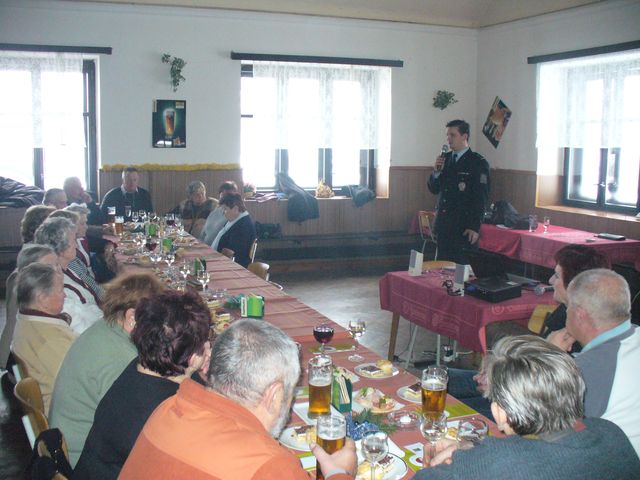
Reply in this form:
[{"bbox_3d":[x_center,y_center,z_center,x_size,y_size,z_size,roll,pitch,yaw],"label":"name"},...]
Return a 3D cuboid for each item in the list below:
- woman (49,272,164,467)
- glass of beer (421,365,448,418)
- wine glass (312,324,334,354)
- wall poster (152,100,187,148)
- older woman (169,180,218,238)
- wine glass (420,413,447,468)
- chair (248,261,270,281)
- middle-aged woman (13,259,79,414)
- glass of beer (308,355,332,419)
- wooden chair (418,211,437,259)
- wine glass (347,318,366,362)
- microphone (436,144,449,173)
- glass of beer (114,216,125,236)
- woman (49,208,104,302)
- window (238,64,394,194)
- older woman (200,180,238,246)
[{"bbox_3d":[-0.649,0.732,2.598,0.780,1.234,0.520,-4,9,-27],"label":"woman"},{"bbox_3d":[0.376,0.510,2.221,0.088,0.170,0.088,0,9,0],"label":"glass of beer"},{"bbox_3d":[0.011,0.422,2.749,0.082,0.150,0.082,1,9,0],"label":"wine glass"},{"bbox_3d":[-1.782,-1.379,8.098,0.395,0.560,0.020,-3,10,-21],"label":"wall poster"},{"bbox_3d":[-1.249,-0.023,7.113,0.520,1.180,0.720,-3,10,-21],"label":"older woman"},{"bbox_3d":[0.319,0.577,1.928,0.077,0.166,0.077,0,8,0],"label":"wine glass"},{"bbox_3d":[-0.612,0.564,4.843,0.500,0.810,0.430,-5,10,-34],"label":"chair"},{"bbox_3d":[-0.915,0.647,2.843,0.720,1.160,0.500,-5,10,-33],"label":"middle-aged woman"},{"bbox_3d":[0.001,0.483,2.221,0.080,0.185,0.080,1,9,0],"label":"glass of beer"},{"bbox_3d":[1.394,0.061,7.952,0.480,0.800,0.420,-3,10,-21],"label":"wooden chair"},{"bbox_3d":[0.160,0.424,2.936,0.077,0.170,0.077,0,8,0],"label":"wine glass"},{"bbox_3d":[0.960,-0.639,5.360,0.050,0.250,0.050,21,-6,-39],"label":"microphone"},{"bbox_3d":[-1.844,-0.133,6.274,0.080,0.175,0.080,-3,9,-21],"label":"glass of beer"},{"bbox_3d":[-1.604,0.381,4.729,0.780,1.200,0.500,-2,9,-17],"label":"woman"},{"bbox_3d":[-0.040,-1.423,9.023,2.120,1.720,0.220,-3,9,-22],"label":"window"},{"bbox_3d":[-0.932,0.057,6.737,0.780,1.250,0.500,-5,10,-31],"label":"older woman"}]

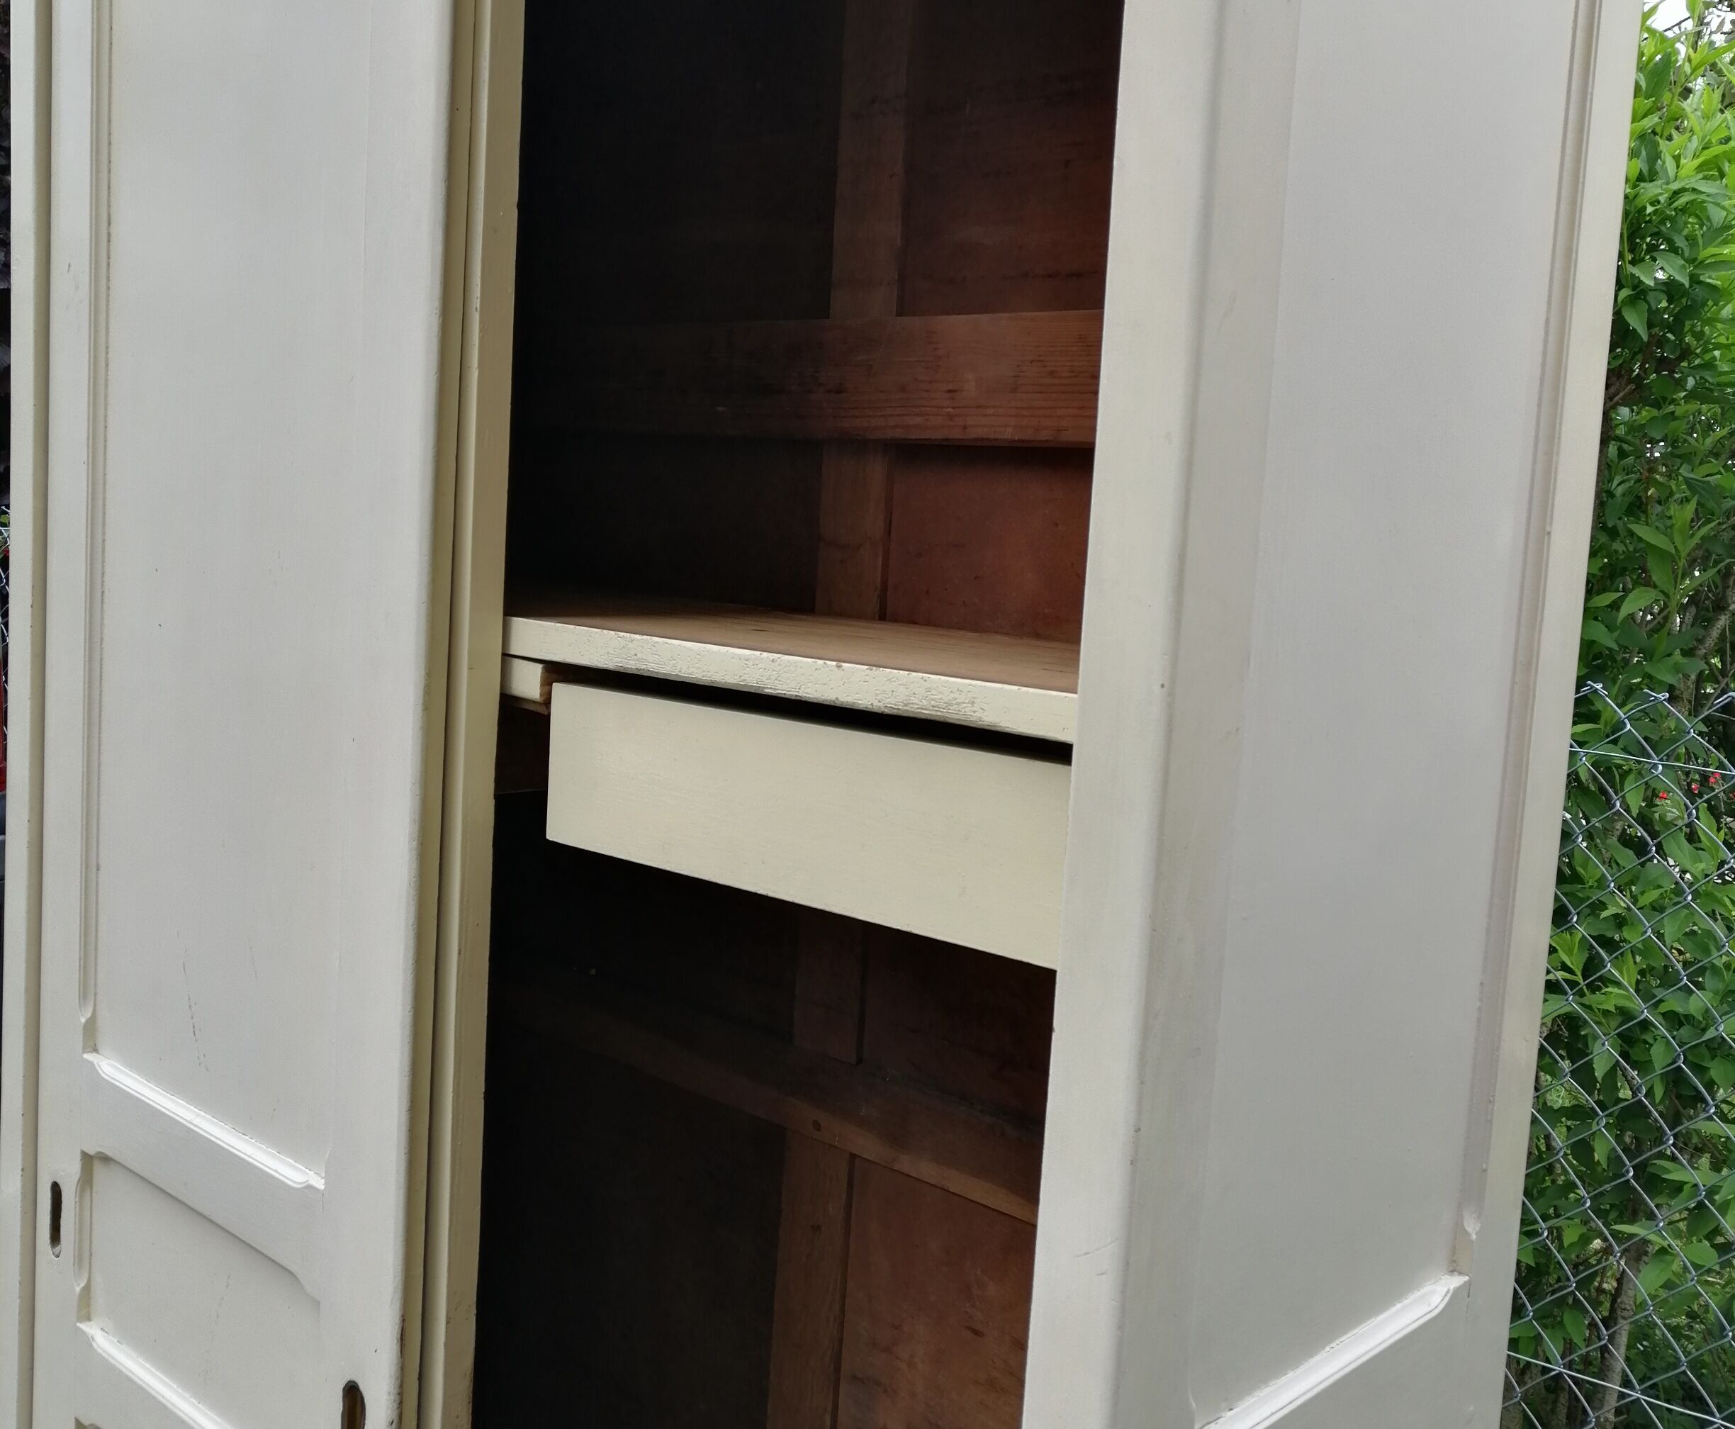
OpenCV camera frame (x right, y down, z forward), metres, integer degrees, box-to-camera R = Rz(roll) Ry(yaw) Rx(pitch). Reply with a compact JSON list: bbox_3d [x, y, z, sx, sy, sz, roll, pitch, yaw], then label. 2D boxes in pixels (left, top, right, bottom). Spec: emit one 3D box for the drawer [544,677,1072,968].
[{"bbox_3d":[0.062,0.048,1.136,0.426,0.103,0.323,9,8,41],"label":"drawer"}]

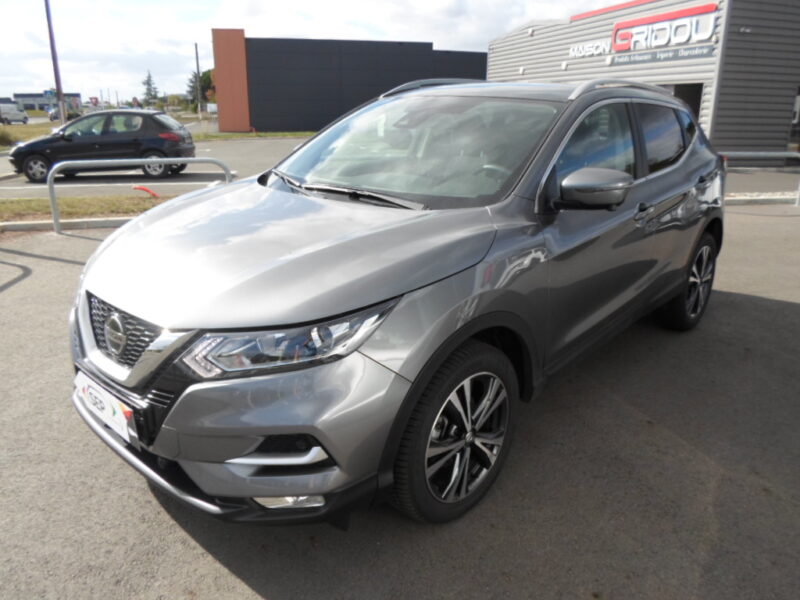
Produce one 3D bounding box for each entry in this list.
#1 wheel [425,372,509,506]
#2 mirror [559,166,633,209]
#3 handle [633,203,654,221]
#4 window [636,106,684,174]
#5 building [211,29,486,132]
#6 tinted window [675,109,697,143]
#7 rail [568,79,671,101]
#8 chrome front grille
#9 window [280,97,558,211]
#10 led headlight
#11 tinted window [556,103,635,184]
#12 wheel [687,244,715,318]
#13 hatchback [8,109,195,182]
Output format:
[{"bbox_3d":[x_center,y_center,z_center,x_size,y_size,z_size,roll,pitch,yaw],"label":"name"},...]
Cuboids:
[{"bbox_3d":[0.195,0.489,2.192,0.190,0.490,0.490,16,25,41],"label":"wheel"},{"bbox_3d":[0.800,-0.459,2.360,0.225,0.165,0.180,17,25,40],"label":"mirror"},{"bbox_3d":[1.240,-0.451,2.928,0.050,0.050,0.190,17,25,40],"label":"handle"},{"bbox_3d":[1.543,-0.940,3.392,0.045,0.390,0.640,-8,8,46],"label":"window"},{"bbox_3d":[-3.728,-15.063,40.221,18.277,5.600,11.000,-7,20,-19],"label":"building"},{"bbox_3d":[1.863,-1.117,3.751,0.050,0.260,0.310,-21,-1,43],"label":"tinted window"},{"bbox_3d":[1.301,-1.174,3.230,0.060,0.100,1.500,16,25,40],"label":"rail"},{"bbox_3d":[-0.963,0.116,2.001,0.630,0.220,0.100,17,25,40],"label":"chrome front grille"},{"bbox_3d":[0.027,-0.724,2.835,1.430,0.120,0.940,17,54,40],"label":"window"},{"bbox_3d":[-0.311,0.129,1.806,0.470,0.210,0.550,16,25,40],"label":"led headlight"},{"bbox_3d":[0.947,-0.710,2.756,0.930,0.450,0.060,-19,1,-44],"label":"tinted window"},{"bbox_3d":[1.998,-0.145,4.022,0.190,0.490,0.490,16,25,40],"label":"wheel"},{"bbox_3d":[-6.734,-3.540,13.177,3.835,1.430,1.670,-2,19,-5],"label":"hatchback"}]

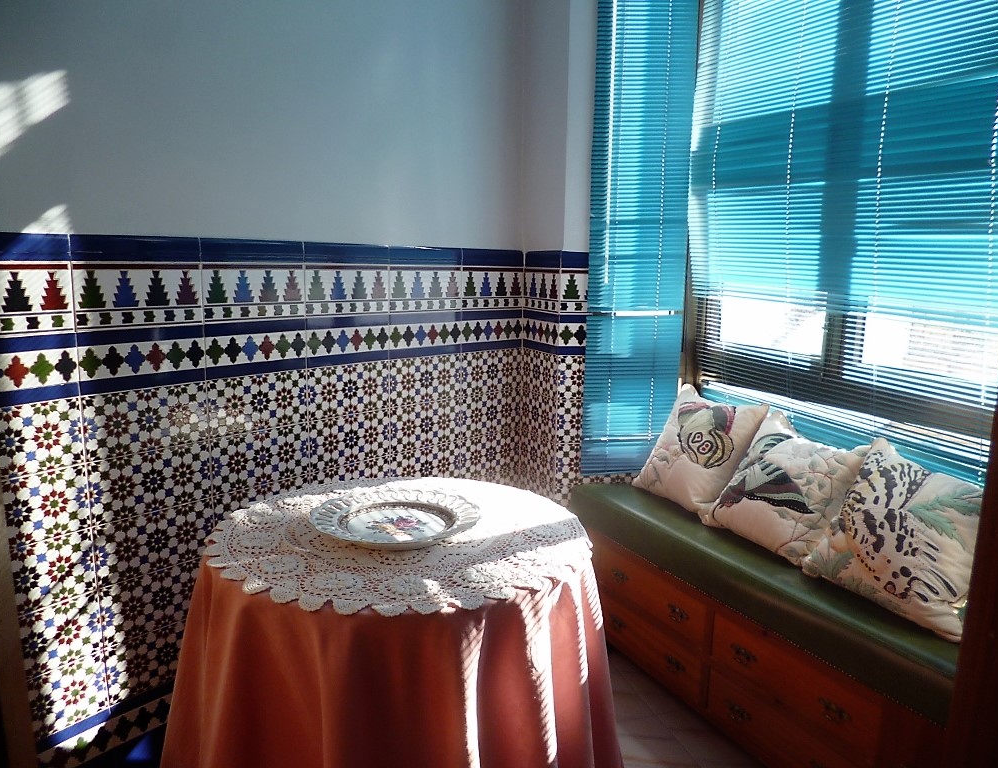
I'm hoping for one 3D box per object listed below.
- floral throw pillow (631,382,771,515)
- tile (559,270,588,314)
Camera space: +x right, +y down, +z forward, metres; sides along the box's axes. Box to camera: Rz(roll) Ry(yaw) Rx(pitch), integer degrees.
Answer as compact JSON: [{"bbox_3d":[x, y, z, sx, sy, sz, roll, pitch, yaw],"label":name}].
[{"bbox_3d":[0.615,0.196,2.226,0.130,0.385,0.385,35,-9,-28],"label":"floral throw pillow"},{"bbox_3d":[0.243,-0.295,2.289,0.100,0.145,0.012,1,9,2],"label":"tile"}]

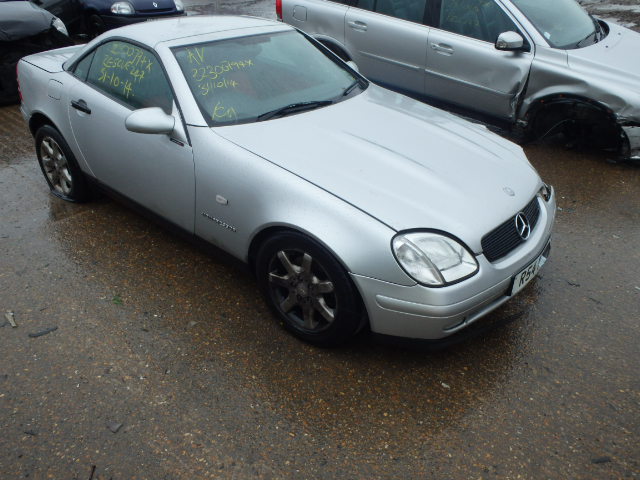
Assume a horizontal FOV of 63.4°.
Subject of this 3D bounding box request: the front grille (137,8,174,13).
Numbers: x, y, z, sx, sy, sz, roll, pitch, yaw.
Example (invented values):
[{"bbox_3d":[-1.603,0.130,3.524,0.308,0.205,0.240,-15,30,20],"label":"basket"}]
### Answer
[{"bbox_3d":[-3.032,-4.239,9.569,0.740,0.080,0.090,-25,39,-38],"label":"front grille"}]

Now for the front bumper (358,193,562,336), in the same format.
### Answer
[{"bbox_3d":[0.831,0.063,2.631,0.520,0.420,1.680,24,36,34],"label":"front bumper"}]

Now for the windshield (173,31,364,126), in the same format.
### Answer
[{"bbox_3d":[-0.244,-0.999,3.095,0.700,0.140,1.360,47,46,15],"label":"windshield"}]

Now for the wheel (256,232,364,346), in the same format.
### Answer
[{"bbox_3d":[-0.056,0.213,2.458,0.630,0.620,0.205,24,36,34],"label":"wheel"}]

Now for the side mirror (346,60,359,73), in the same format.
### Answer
[{"bbox_3d":[0.240,-1.257,3.785,0.160,0.130,0.240,24,36,34],"label":"side mirror"}]

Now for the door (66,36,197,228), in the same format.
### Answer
[{"bbox_3d":[-1.036,-0.626,2.988,1.220,0.880,0.290,24,36,34],"label":"door"}]

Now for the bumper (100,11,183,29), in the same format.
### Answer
[{"bbox_3d":[-3.121,-4.082,9.756,1.620,0.420,0.500,-25,39,-38],"label":"bumper"}]

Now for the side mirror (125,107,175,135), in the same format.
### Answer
[{"bbox_3d":[-0.827,-0.580,2.519,0.160,0.130,0.240,24,36,34],"label":"side mirror"}]

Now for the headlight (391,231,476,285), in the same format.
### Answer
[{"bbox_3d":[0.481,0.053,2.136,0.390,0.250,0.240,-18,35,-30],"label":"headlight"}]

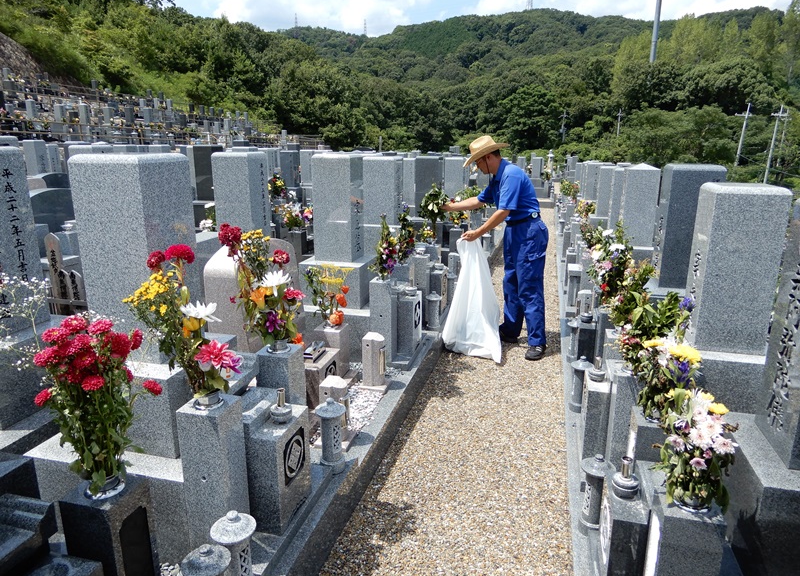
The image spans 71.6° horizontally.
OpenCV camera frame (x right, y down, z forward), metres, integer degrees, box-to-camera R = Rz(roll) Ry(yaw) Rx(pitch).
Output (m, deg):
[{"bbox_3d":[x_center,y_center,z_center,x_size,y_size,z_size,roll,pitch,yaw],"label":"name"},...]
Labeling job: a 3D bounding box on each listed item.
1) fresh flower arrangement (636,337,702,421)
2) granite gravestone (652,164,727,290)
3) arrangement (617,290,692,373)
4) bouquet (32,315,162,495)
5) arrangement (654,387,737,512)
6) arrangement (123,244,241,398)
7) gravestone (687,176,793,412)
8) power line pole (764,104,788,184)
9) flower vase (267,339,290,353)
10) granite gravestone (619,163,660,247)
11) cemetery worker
[{"bbox_3d":[0.877,0.295,1.815,0.199,0.266,0.199,4,15,14],"label":"fresh flower arrangement"},{"bbox_3d":[1.760,-0.381,3.396,0.282,0.740,0.277,4,14,15],"label":"granite gravestone"},{"bbox_3d":[1.007,0.174,2.199,0.264,0.298,0.278,4,15,14],"label":"arrangement"},{"bbox_3d":[-0.695,0.270,1.292,0.252,0.416,0.252,4,15,14],"label":"bouquet"},{"bbox_3d":[0.730,0.401,1.380,0.182,0.312,0.182,4,15,14],"label":"arrangement"},{"bbox_3d":[-0.659,0.100,1.699,0.295,0.460,0.328,4,15,14],"label":"arrangement"},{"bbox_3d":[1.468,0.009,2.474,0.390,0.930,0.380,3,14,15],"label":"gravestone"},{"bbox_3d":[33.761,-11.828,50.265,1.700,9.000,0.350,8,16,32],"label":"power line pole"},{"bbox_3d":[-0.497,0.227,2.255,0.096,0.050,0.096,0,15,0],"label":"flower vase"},{"bbox_3d":[2.304,-0.804,5.358,0.282,0.774,0.277,4,14,15],"label":"granite gravestone"},{"bbox_3d":[0.739,-0.334,4.399,0.822,1.690,0.544,4,14,15],"label":"cemetery worker"}]

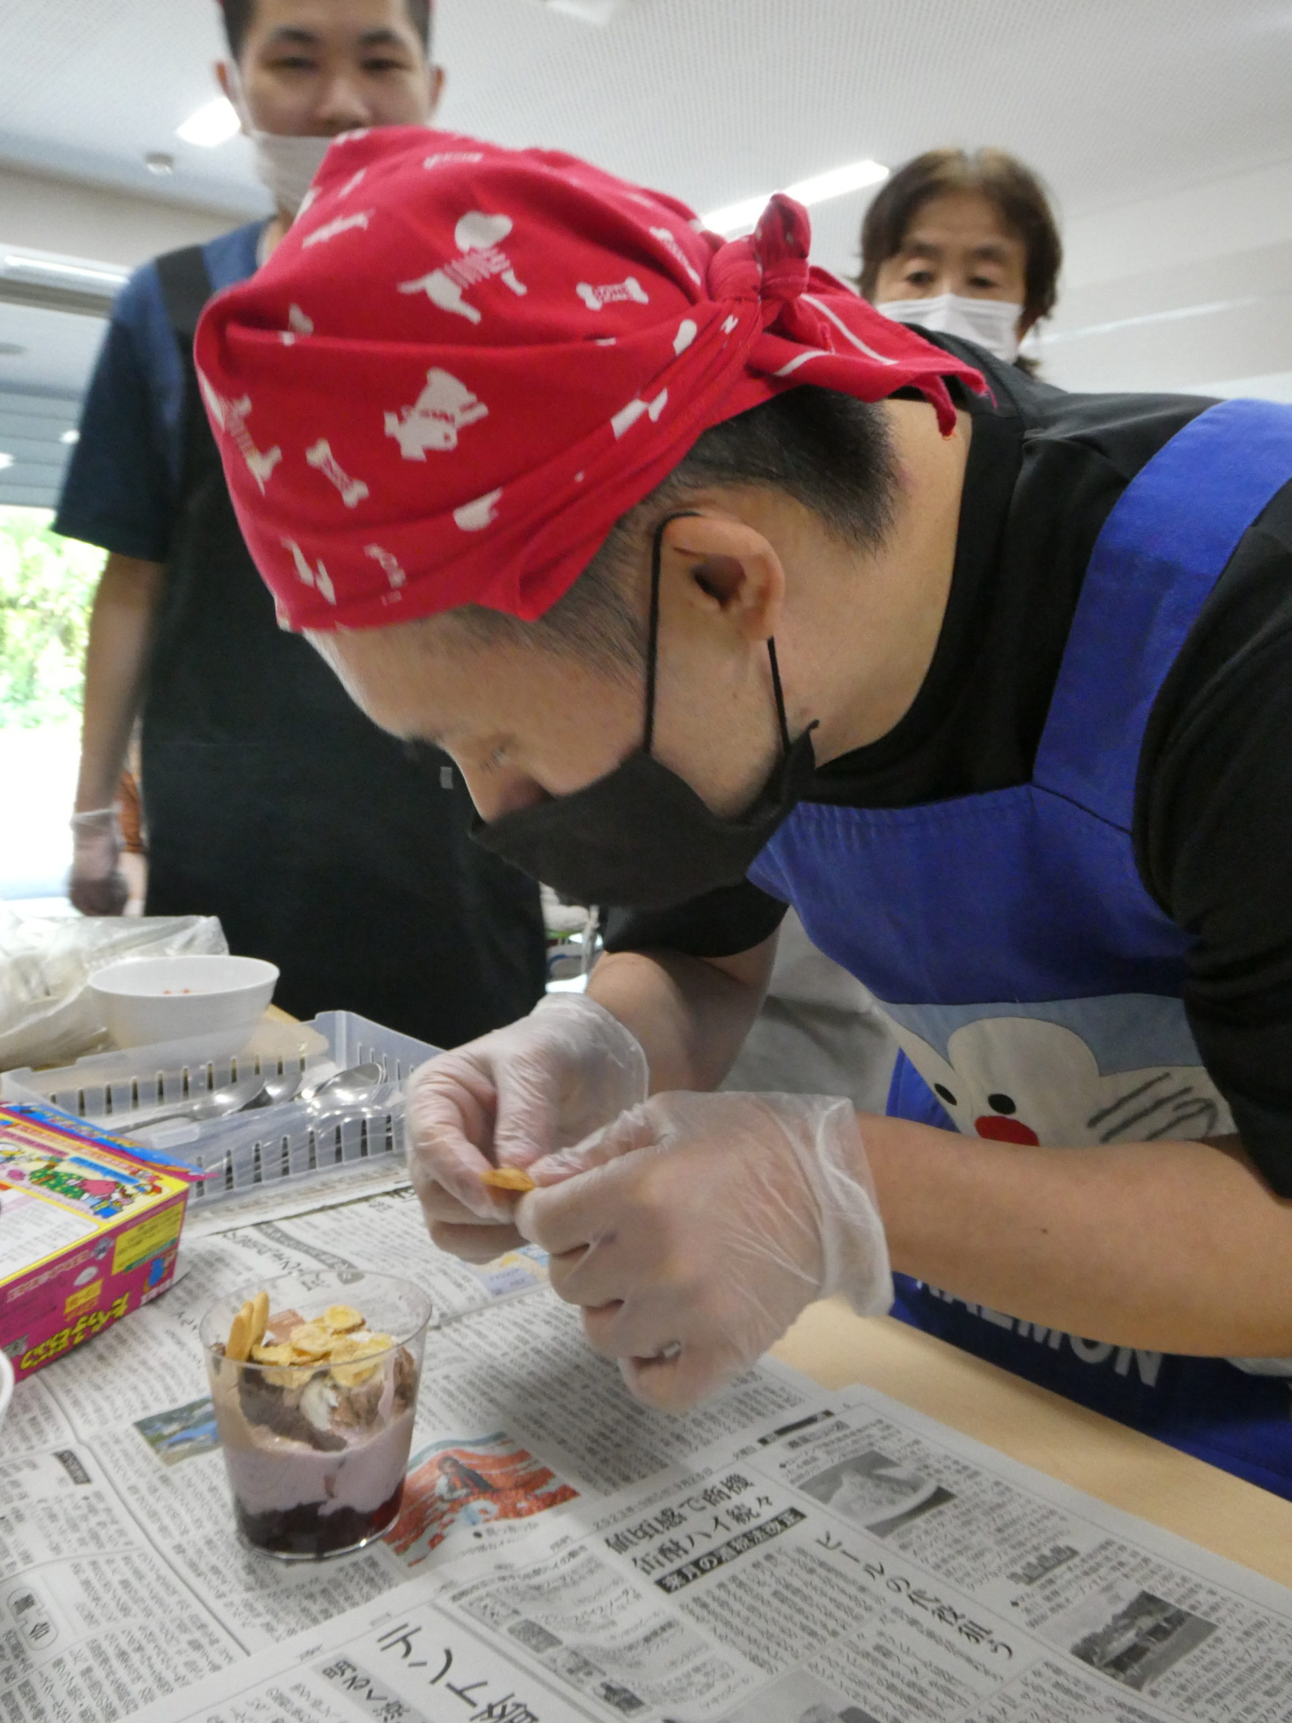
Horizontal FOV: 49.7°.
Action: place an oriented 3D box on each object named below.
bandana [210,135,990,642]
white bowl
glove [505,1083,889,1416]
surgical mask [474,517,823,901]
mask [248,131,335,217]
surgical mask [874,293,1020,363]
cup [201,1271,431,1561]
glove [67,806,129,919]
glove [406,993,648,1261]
[{"bbox_3d":[-0.026,-0.184,0.540,0.280,0.172,0.180,-25,16,3],"label":"bandana"},{"bbox_3d":[-0.341,0.112,1.034,0.141,0.057,0.141,1,7,0],"label":"white bowl"},{"bbox_3d":[0.021,0.132,0.475,0.115,0.100,0.085,-1,8,-19],"label":"glove"},{"bbox_3d":[0.000,-0.050,0.550,0.118,0.135,0.150,41,2,-20],"label":"surgical mask"},{"bbox_3d":[-0.237,-0.529,1.080,0.138,0.090,0.085,-1,21,-12],"label":"mask"},{"bbox_3d":[0.319,-0.546,1.460,0.150,0.095,0.080,5,21,14],"label":"surgical mask"},{"bbox_3d":[-0.109,0.183,0.463,0.073,0.069,0.073,1,7,0],"label":"cup"},{"bbox_3d":[-0.479,0.004,1.220,0.056,0.105,0.080,0,7,-11],"label":"glove"},{"bbox_3d":[-0.044,0.100,0.525,0.100,0.090,0.082,-4,9,-36],"label":"glove"}]

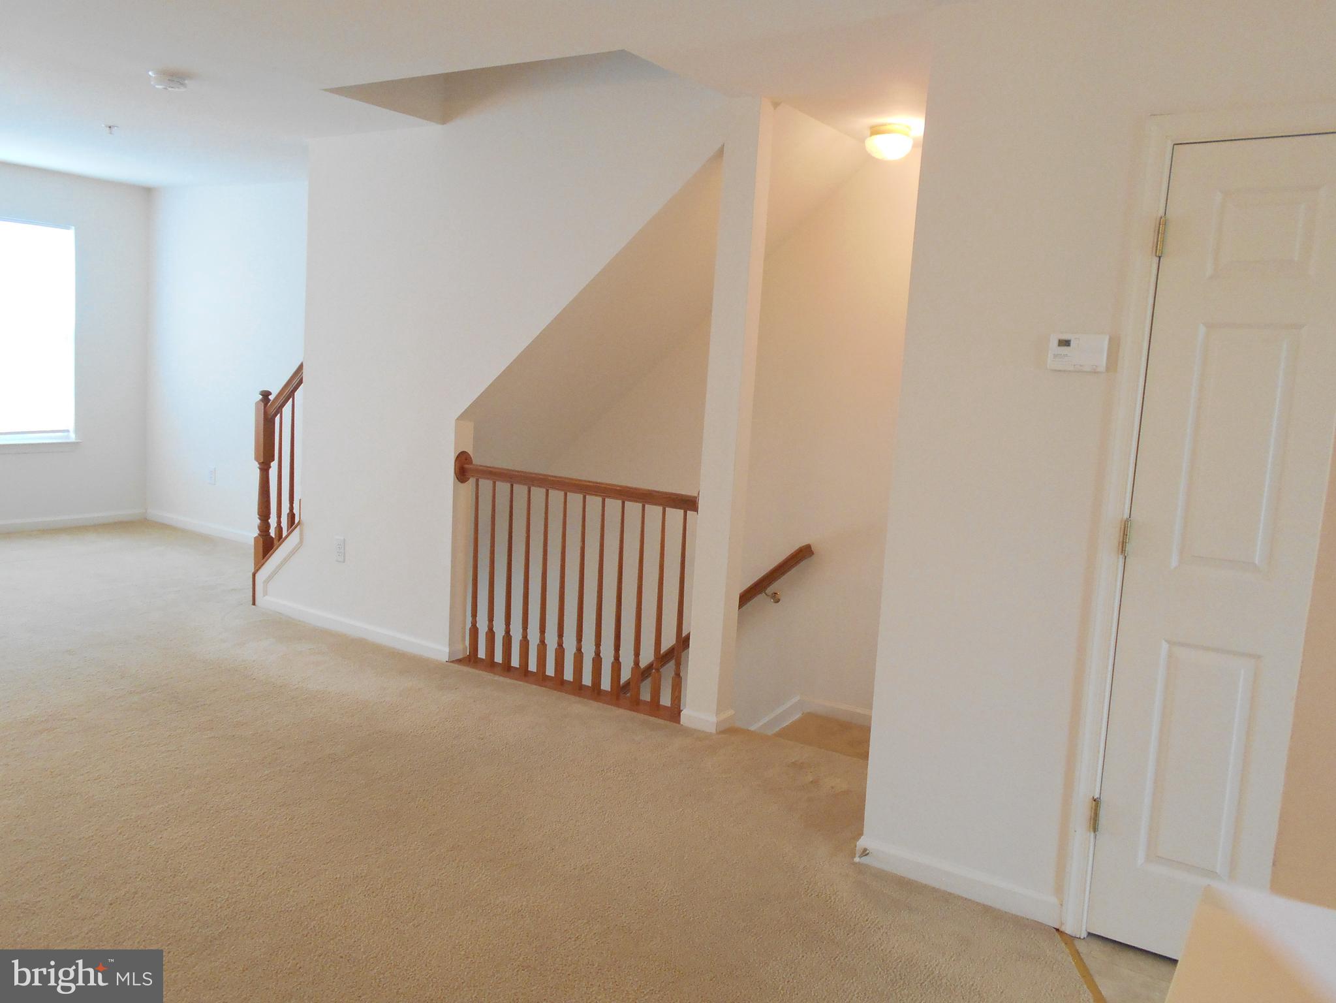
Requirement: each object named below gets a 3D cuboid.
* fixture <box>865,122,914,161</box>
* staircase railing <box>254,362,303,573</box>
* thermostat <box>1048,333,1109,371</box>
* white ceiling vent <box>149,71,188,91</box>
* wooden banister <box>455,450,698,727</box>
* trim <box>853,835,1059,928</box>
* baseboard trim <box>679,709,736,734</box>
[{"bbox_3d":[0.876,-1.420,3.990,0.187,0.124,0.187,8,9,31],"label":"fixture"},{"bbox_3d":[-2.010,-0.164,5.279,0.430,1.150,0.110,8,9,31],"label":"staircase railing"},{"bbox_3d":[1.040,-0.377,2.546,0.136,0.092,0.030,8,9,31],"label":"thermostat"},{"bbox_3d":[-1.887,-1.586,3.794,0.135,0.048,0.135,8,9,31],"label":"white ceiling vent"},{"bbox_3d":[-0.419,0.334,4.351,1.280,0.970,0.130,8,9,31],"label":"wooden banister"},{"bbox_3d":[0.816,1.082,2.861,0.580,0.082,0.020,8,9,31],"label":"trim"},{"bbox_3d":[0.162,0.869,4.056,0.170,0.072,0.155,8,9,31],"label":"baseboard trim"}]

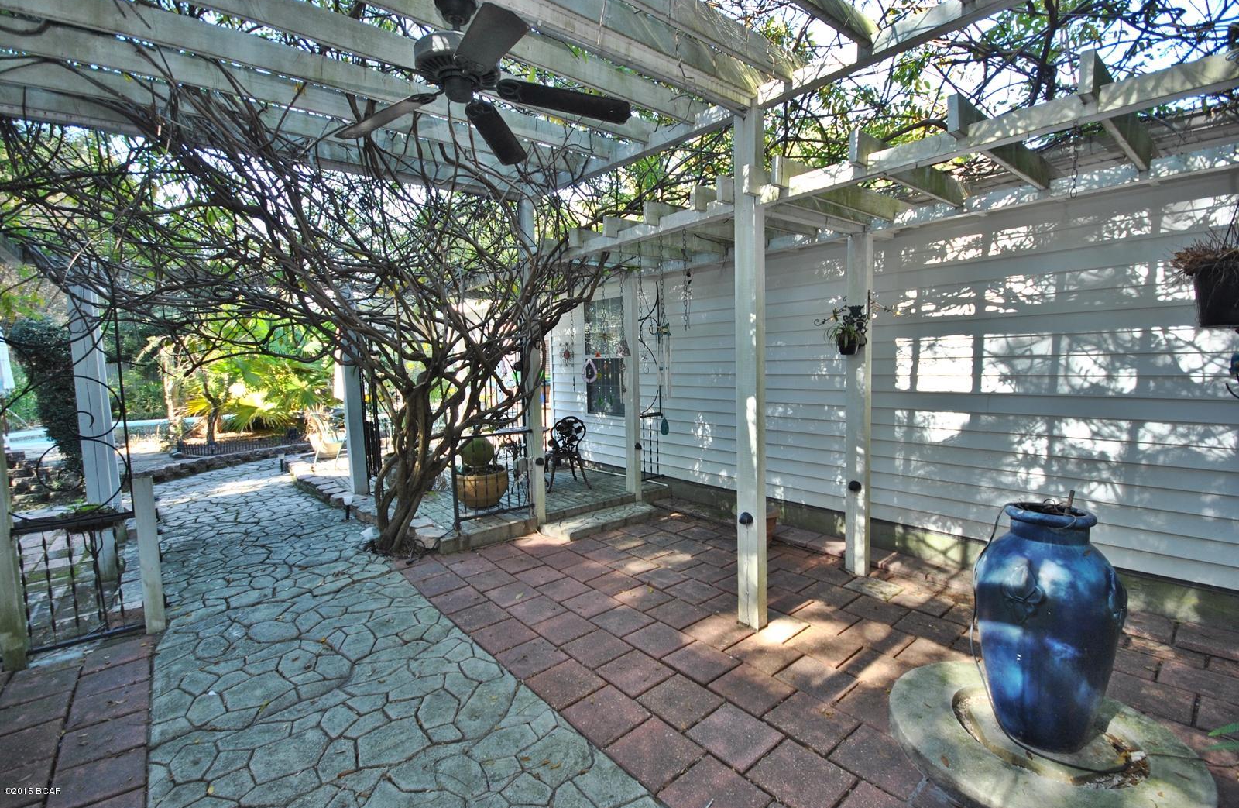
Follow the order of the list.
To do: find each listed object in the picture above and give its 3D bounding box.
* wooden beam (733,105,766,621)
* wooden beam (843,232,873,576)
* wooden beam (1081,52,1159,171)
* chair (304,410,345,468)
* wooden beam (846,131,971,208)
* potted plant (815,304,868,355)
[{"bbox_3d":[0.775,-0.145,3.032,0.089,2.970,0.136,-6,6,-41],"label":"wooden beam"},{"bbox_3d":[1.750,0.025,3.751,0.088,2.460,0.138,-6,6,-41],"label":"wooden beam"},{"bbox_3d":[2.159,-1.198,2.216,1.360,0.142,0.040,-5,6,-38],"label":"wooden beam"},{"bbox_3d":[-4.436,0.526,7.988,0.570,0.860,0.600,0,5,18],"label":"chair"},{"bbox_3d":[1.620,-1.233,2.808,1.360,0.142,0.040,-5,6,-38],"label":"wooden beam"},{"bbox_3d":[1.569,-0.524,3.634,0.210,0.310,0.270,-6,6,-41],"label":"potted plant"}]

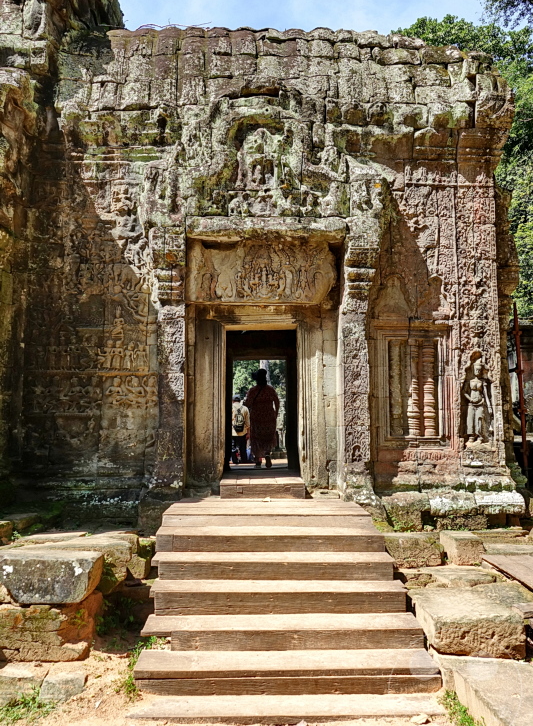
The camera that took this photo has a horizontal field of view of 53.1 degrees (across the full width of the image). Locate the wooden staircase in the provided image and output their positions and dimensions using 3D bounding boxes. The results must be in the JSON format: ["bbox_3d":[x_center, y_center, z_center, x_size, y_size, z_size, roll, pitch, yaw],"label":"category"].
[{"bbox_3d":[0.070,1.861,4.688,1.980,0.900,2.800,0,-5,-3],"label":"wooden staircase"}]

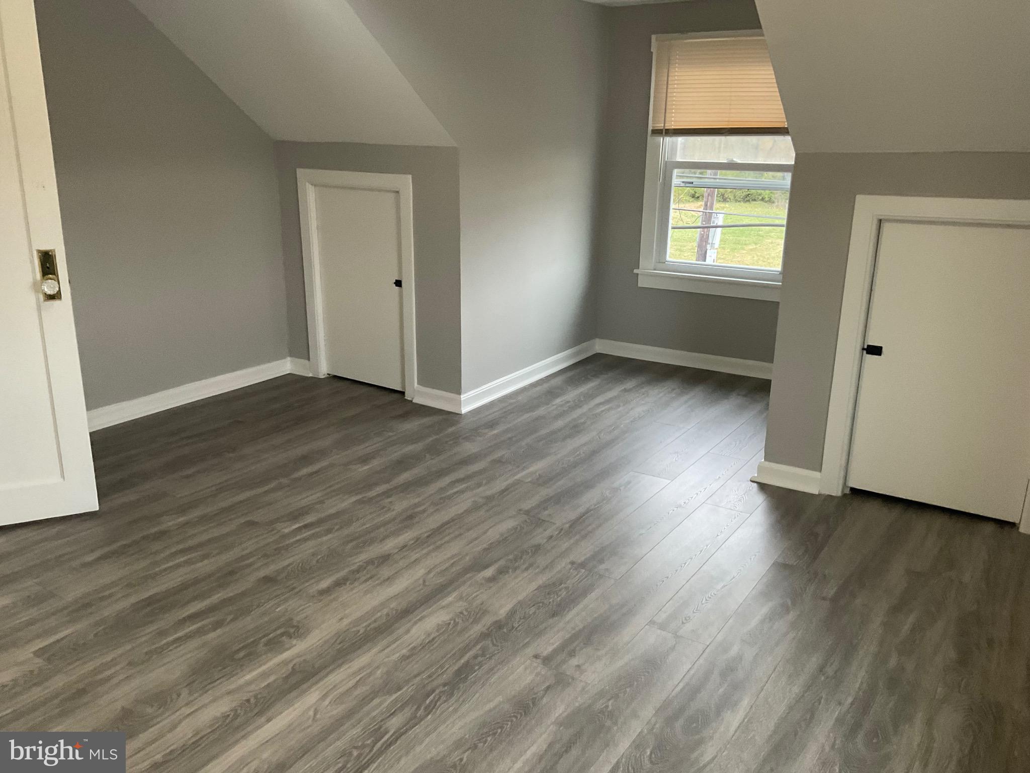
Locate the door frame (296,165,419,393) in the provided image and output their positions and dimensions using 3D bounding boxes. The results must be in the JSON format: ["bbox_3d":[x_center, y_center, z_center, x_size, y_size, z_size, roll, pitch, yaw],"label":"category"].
[{"bbox_3d":[-0.876,-0.584,4.888,0.832,1.231,0.085,10,19,30],"label":"door frame"}]

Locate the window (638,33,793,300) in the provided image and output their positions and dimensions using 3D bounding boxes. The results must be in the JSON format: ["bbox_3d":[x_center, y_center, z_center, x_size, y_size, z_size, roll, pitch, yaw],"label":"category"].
[{"bbox_3d":[1.277,-1.314,5.204,1.107,1.544,0.070,10,19,30],"label":"window"}]

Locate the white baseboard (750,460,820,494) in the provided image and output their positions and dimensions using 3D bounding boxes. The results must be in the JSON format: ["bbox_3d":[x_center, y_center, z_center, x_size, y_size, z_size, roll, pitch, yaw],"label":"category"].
[{"bbox_3d":[1.142,0.382,3.673,0.290,0.095,0.035,10,19,30],"label":"white baseboard"}]

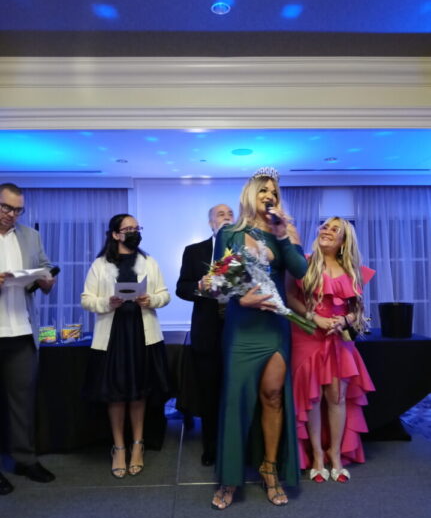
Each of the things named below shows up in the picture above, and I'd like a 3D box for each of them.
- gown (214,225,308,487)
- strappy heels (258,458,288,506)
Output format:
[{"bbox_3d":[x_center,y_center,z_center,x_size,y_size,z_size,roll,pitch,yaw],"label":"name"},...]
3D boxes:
[{"bbox_3d":[0.256,0.543,2.640,0.500,1.480,0.400,0,-1,-10],"label":"gown"},{"bbox_3d":[0.326,1.245,2.610,0.100,0.205,0.225,0,-1,-16],"label":"strappy heels"}]

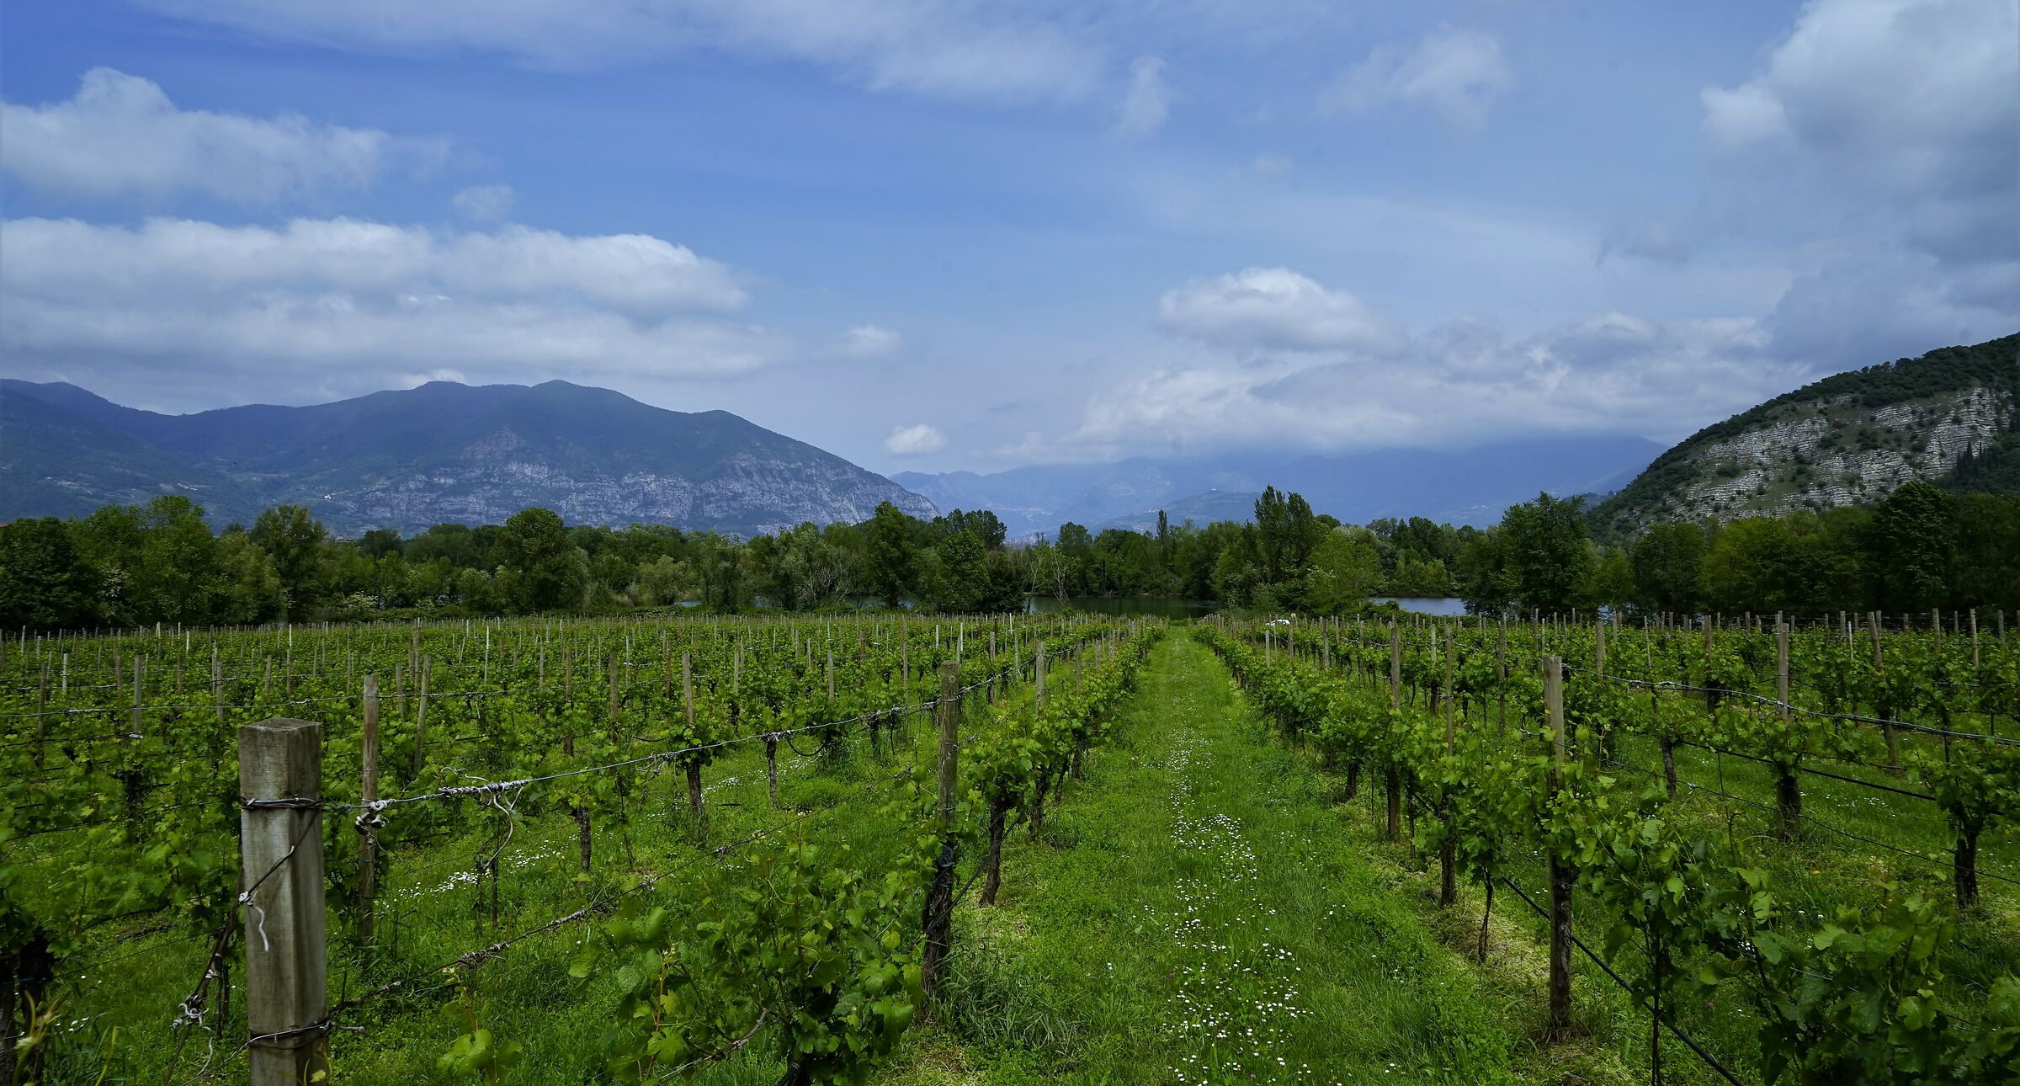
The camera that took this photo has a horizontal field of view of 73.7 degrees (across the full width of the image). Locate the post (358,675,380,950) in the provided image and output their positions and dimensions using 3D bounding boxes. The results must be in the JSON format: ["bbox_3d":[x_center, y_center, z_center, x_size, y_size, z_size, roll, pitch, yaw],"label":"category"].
[{"bbox_3d":[-3.161,1.351,6.633,0.066,1.390,0.066,0,-2,8],"label":"post"}]

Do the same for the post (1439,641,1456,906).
[{"bbox_3d":[2.544,1.292,7.808,0.070,1.594,0.070,0,-2,8],"label":"post"}]

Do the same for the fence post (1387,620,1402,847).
[{"bbox_3d":[2.824,1.376,9.877,0.068,1.579,0.068,0,-2,8],"label":"fence post"}]

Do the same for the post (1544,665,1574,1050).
[{"bbox_3d":[2.210,1.232,5.447,0.082,1.540,0.082,0,-2,7],"label":"post"}]

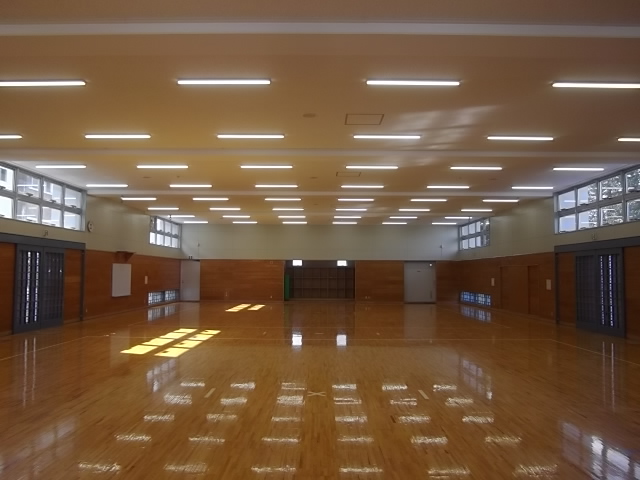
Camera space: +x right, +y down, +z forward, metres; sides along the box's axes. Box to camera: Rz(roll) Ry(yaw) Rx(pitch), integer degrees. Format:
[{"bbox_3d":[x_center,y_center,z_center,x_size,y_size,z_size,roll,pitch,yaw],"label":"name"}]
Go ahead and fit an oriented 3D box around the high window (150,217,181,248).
[{"bbox_3d":[-7.135,-0.292,23.337,0.120,1.218,4.769,0,-4,0],"label":"high window"}]

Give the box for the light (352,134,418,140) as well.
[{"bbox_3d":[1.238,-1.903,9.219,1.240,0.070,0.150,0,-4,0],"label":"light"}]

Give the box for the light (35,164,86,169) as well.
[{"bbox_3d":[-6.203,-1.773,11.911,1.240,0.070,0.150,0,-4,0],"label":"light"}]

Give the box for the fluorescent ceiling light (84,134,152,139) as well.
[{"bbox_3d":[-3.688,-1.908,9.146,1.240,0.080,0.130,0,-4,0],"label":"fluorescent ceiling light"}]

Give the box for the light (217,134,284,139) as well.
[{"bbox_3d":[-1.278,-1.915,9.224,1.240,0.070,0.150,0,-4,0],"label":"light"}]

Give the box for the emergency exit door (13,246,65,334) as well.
[{"bbox_3d":[-7.550,1.312,13.508,0.100,2.200,2.280,0,-4,0],"label":"emergency exit door"}]

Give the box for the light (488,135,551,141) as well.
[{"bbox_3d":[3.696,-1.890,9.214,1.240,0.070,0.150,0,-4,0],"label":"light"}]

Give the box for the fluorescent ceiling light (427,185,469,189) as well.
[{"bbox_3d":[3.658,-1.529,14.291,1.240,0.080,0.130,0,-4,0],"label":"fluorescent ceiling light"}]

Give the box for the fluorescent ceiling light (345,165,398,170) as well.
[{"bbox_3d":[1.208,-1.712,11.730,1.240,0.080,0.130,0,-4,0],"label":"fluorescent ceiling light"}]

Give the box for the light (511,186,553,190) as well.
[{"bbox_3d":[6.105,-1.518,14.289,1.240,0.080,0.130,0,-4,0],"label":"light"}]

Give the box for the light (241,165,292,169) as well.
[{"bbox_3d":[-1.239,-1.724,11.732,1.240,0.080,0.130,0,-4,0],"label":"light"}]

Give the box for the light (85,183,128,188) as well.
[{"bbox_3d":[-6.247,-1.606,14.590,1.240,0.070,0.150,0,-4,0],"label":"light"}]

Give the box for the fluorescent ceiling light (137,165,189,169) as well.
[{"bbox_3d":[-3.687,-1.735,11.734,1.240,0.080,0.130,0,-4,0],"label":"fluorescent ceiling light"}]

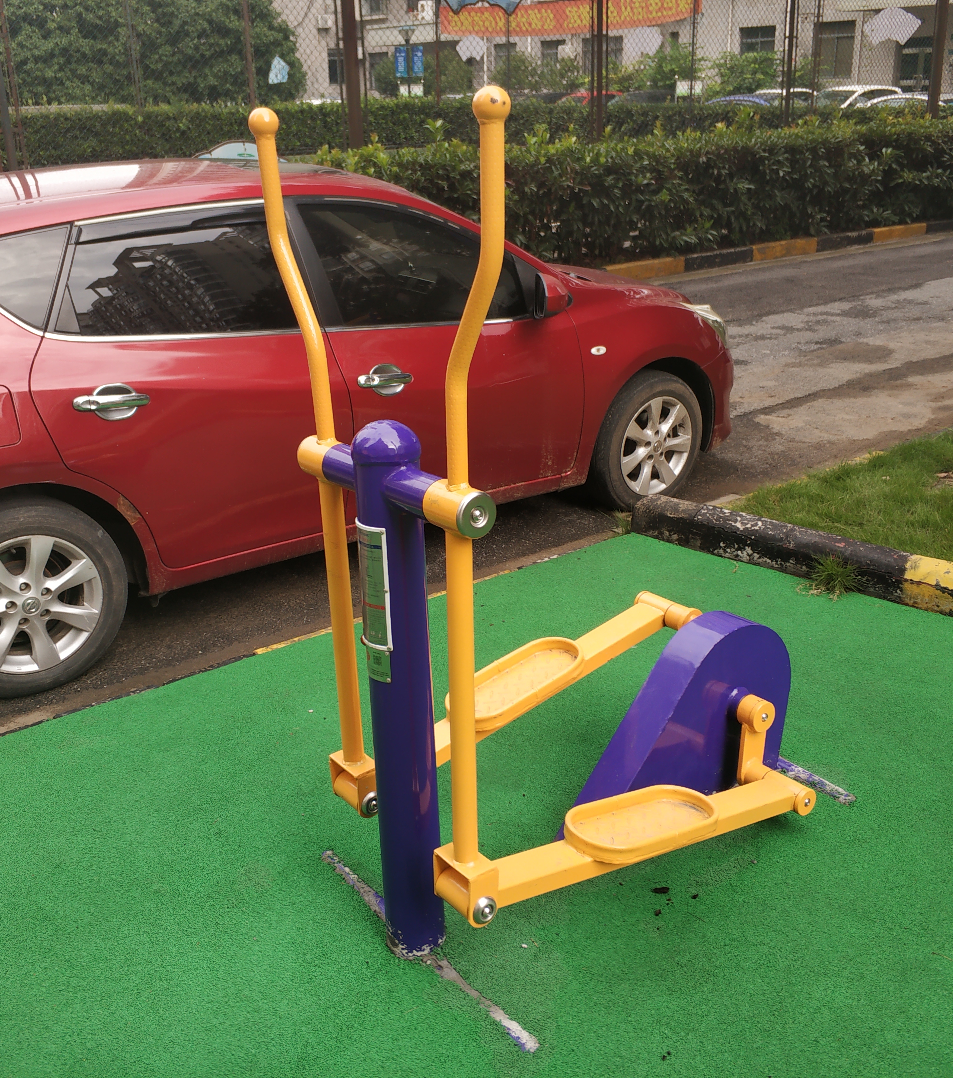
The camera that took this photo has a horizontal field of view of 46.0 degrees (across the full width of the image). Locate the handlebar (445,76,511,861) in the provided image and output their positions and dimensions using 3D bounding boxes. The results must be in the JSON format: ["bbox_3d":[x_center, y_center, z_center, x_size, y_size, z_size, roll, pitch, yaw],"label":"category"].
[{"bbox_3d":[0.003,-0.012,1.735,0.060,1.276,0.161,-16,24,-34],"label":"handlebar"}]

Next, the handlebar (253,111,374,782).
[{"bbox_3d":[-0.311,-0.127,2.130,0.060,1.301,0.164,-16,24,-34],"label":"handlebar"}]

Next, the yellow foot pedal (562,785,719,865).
[{"bbox_3d":[0.333,0.574,2.274,0.352,0.042,0.162,-4,16,-38],"label":"yellow foot pedal"}]

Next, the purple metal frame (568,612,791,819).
[{"bbox_3d":[0.464,0.417,2.575,0.685,0.437,0.107,-16,24,-34],"label":"purple metal frame"}]

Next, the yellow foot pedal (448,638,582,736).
[{"bbox_3d":[0.090,0.323,2.527,0.345,0.042,0.157,-27,30,-30],"label":"yellow foot pedal"}]

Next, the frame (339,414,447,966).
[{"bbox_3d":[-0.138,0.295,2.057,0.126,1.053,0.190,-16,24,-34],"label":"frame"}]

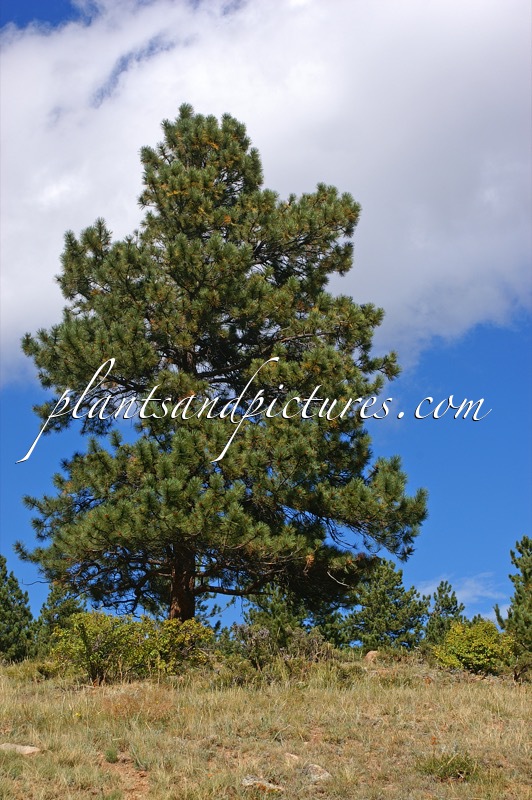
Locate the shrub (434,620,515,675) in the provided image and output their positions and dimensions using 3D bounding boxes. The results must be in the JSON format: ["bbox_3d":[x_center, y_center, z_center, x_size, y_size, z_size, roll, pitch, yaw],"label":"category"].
[{"bbox_3d":[3.881,4.607,31.000,1.450,1.020,1.250,0,-9,0],"label":"shrub"}]

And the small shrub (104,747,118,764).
[{"bbox_3d":[-1.373,3.159,14.800,0.120,0.160,0.120,0,-9,0],"label":"small shrub"}]

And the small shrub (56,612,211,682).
[{"bbox_3d":[-2.291,4.263,28.800,2.750,1.250,1.750,0,-9,0],"label":"small shrub"}]

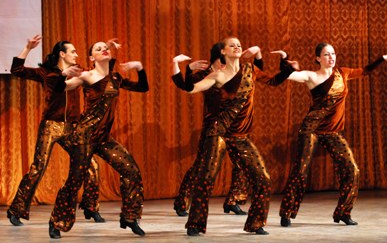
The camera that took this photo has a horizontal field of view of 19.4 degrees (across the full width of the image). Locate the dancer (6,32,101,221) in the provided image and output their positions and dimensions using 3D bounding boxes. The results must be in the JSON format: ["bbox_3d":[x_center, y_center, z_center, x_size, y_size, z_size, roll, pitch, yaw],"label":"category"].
[{"bbox_3d":[-1.198,0.070,9.950,0.860,1.670,0.600,-2,3,-42],"label":"dancer"}]

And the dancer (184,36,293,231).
[{"bbox_3d":[0.360,0.123,9.250,0.950,1.630,0.580,-1,3,-28],"label":"dancer"}]

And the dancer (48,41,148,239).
[{"bbox_3d":[-0.769,0.146,9.150,0.820,1.600,0.600,-2,3,-32],"label":"dancer"}]

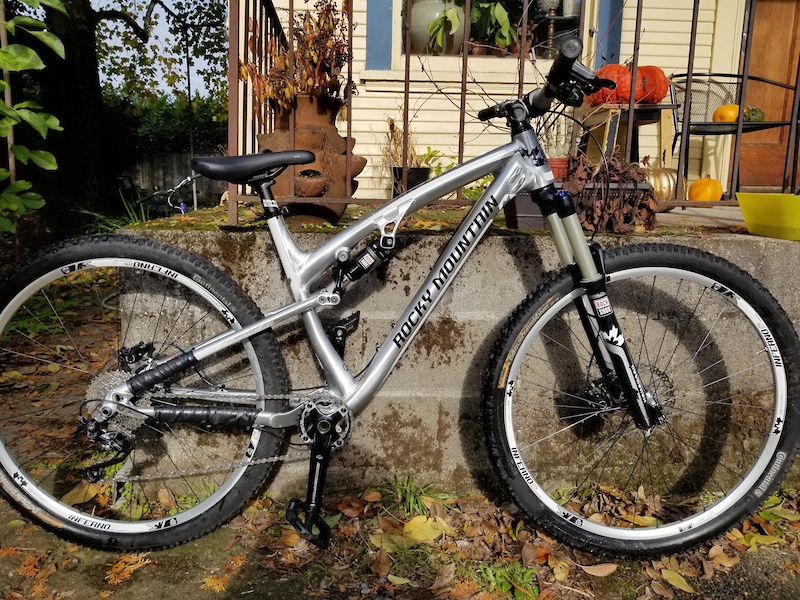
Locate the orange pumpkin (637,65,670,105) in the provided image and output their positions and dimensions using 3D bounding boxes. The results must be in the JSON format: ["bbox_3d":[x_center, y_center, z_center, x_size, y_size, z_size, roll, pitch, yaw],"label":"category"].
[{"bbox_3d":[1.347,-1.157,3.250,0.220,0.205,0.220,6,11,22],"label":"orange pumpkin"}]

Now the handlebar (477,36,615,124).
[{"bbox_3d":[0.286,-0.427,1.308,0.150,0.110,0.750,1,9,-4],"label":"handlebar"}]

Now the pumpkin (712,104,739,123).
[{"bbox_3d":[1.785,-0.995,3.250,0.175,0.125,0.165,7,12,29],"label":"pumpkin"}]

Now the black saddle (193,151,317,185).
[{"bbox_3d":[-0.318,-0.285,1.297,0.270,0.072,0.142,-1,8,-1],"label":"black saddle"}]

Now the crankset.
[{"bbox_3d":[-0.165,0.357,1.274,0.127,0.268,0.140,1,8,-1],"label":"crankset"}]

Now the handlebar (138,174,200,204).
[{"bbox_3d":[-1.829,-0.883,4.800,0.600,0.100,0.130,-24,9,3],"label":"handlebar"}]

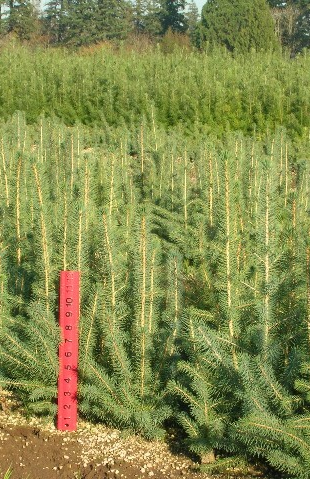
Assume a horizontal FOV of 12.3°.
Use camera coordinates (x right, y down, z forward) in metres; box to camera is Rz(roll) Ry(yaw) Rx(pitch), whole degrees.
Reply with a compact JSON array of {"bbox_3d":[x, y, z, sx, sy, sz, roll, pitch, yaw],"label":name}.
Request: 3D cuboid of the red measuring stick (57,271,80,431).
[{"bbox_3d":[-0.165,0.214,2.763,0.036,0.308,0.006,1,5,-2],"label":"red measuring stick"}]

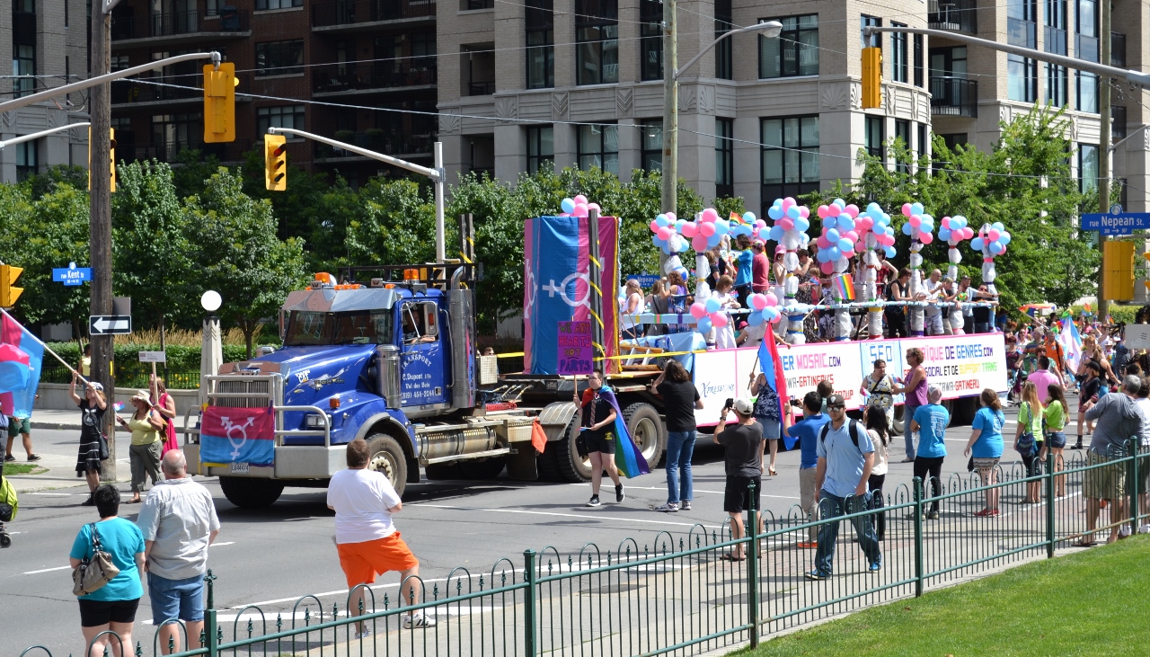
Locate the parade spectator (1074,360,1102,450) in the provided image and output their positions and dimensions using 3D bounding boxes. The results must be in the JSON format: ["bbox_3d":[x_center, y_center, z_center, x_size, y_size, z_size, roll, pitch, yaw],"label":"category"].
[{"bbox_3d":[9.056,1.364,37.915,0.600,1.550,0.500,-1,1,-21],"label":"parade spectator"}]

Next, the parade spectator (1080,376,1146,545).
[{"bbox_3d":[5.755,1.409,22.900,0.660,1.817,0.500,-2,2,-36],"label":"parade spectator"}]

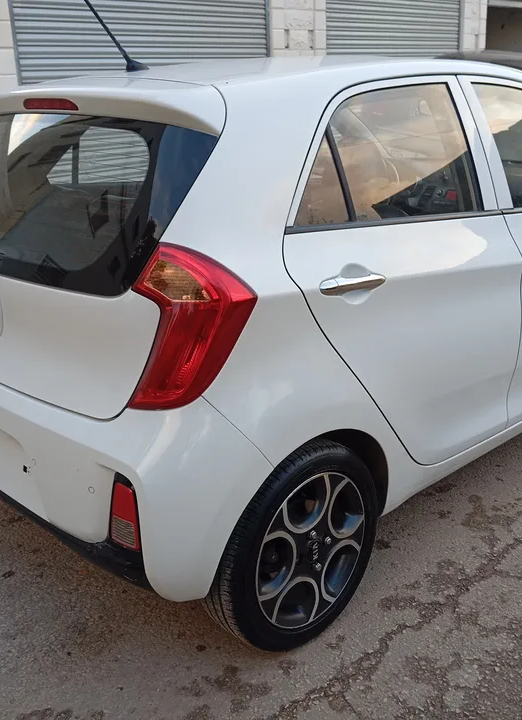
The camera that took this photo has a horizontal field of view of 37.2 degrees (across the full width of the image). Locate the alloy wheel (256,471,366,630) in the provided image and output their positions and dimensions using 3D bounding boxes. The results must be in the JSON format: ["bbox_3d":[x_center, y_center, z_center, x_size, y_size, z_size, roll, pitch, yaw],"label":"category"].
[{"bbox_3d":[0.090,0.478,2.050,0.410,0.410,0.160,-19,25,-40],"label":"alloy wheel"}]

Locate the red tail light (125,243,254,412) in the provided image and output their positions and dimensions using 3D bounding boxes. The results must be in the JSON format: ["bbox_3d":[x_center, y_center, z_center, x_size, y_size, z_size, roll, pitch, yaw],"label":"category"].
[{"bbox_3d":[-0.157,-0.072,1.672,0.230,0.370,0.220,-19,25,-40],"label":"red tail light"}]

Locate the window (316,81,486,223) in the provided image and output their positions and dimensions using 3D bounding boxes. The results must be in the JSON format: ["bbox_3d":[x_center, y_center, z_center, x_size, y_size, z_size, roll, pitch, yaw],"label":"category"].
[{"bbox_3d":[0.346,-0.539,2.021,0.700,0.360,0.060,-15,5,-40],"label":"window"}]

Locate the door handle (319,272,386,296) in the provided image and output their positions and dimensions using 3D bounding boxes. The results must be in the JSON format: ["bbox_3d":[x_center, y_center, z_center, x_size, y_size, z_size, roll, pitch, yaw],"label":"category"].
[{"bbox_3d":[0.217,-0.180,1.832,0.240,0.045,0.050,-19,25,-40],"label":"door handle"}]

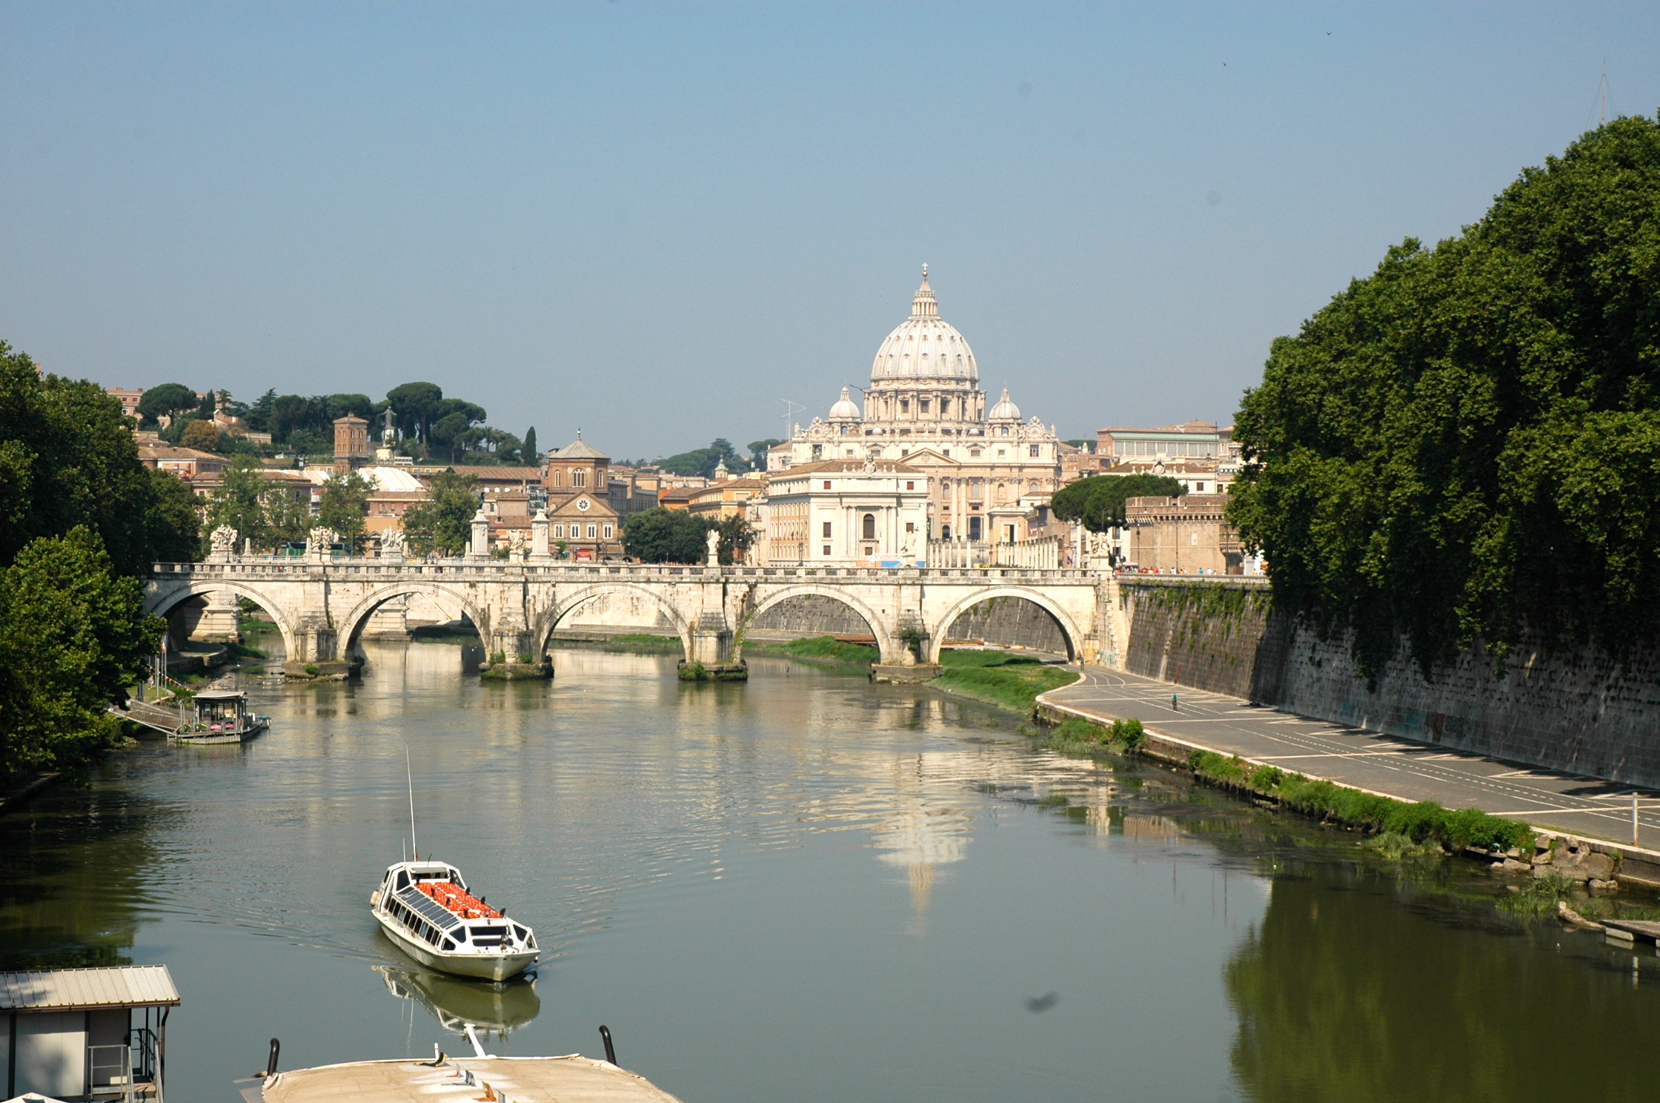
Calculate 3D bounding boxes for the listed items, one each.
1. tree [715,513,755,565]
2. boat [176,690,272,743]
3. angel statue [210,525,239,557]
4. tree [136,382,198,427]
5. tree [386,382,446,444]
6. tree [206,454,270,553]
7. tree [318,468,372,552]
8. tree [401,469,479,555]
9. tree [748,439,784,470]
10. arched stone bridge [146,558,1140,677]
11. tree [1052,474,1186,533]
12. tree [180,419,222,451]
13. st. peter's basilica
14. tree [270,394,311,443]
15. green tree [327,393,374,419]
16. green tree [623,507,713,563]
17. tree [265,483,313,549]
[{"bbox_3d":[-16.799,-2.057,560.000,6.720,9.370,6.720,0,0,-2],"label":"tree"},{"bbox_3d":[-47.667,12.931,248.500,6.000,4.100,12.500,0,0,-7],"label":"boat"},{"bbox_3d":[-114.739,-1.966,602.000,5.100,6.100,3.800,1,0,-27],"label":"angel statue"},{"bbox_3d":[-210.846,-46.374,1010.000,19.390,14.840,19.390,0,0,-12],"label":"tree"},{"bbox_3d":[-131.495,-43.900,1010.000,18.960,19.790,17.500,0,0,-7],"label":"tree"},{"bbox_3d":[-130.275,-9.999,700.000,13.720,22.570,13.720,0,0,-11],"label":"tree"},{"bbox_3d":[-106.543,-8.048,698.000,11.680,19.800,11.500,0,0,-9],"label":"tree"},{"bbox_3d":[-83.045,-7.656,676.000,16.280,19.450,15.000,0,0,-7],"label":"tree"},{"bbox_3d":[-32.324,-48.976,1600.000,17.920,16.330,17.920,0,0,-1],"label":"tree"},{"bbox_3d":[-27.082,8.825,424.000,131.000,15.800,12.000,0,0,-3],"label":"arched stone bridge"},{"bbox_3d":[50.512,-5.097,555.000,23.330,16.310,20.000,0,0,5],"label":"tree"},{"bbox_3d":[-190.025,-35.067,960.000,12.540,9.800,12.000,0,0,-11],"label":"tree"},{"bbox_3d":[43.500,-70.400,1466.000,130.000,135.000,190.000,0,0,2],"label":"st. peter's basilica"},{"bbox_3d":[-171.686,-42.045,1010.000,12.120,16.080,12.120,0,0,-10],"label":"tree"},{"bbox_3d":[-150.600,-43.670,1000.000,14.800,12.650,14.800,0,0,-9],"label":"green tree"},{"bbox_3d":[-31.758,-2.933,625.000,17.350,11.220,15.000,0,0,-3],"label":"green tree"},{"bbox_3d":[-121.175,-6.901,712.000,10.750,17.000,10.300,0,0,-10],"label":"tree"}]

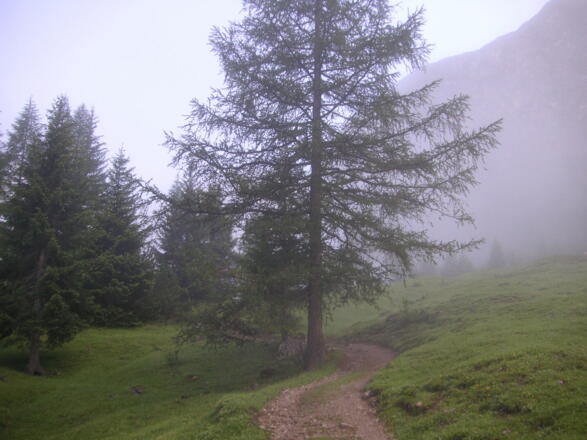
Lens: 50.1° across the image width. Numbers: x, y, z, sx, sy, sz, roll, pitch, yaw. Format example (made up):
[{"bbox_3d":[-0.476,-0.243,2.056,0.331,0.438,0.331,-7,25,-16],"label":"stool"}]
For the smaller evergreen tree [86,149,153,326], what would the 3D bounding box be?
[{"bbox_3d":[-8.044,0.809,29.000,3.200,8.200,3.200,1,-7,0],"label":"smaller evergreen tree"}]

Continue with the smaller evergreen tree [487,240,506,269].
[{"bbox_3d":[34.950,5.991,108.000,3.500,5.000,3.500,1,-7,0],"label":"smaller evergreen tree"}]

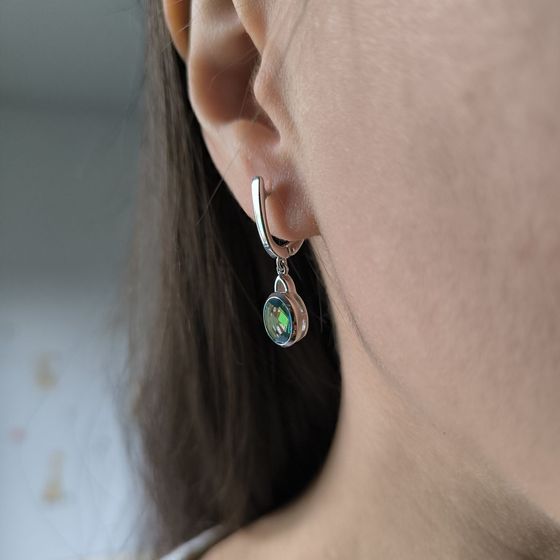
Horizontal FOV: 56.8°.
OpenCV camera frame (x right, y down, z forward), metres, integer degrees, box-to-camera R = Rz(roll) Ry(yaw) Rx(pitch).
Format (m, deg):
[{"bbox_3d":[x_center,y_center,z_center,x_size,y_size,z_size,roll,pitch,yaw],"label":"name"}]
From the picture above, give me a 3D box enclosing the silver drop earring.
[{"bbox_3d":[0.000,-0.004,0.096,0.012,0.032,0.008,-8,12,-41],"label":"silver drop earring"}]

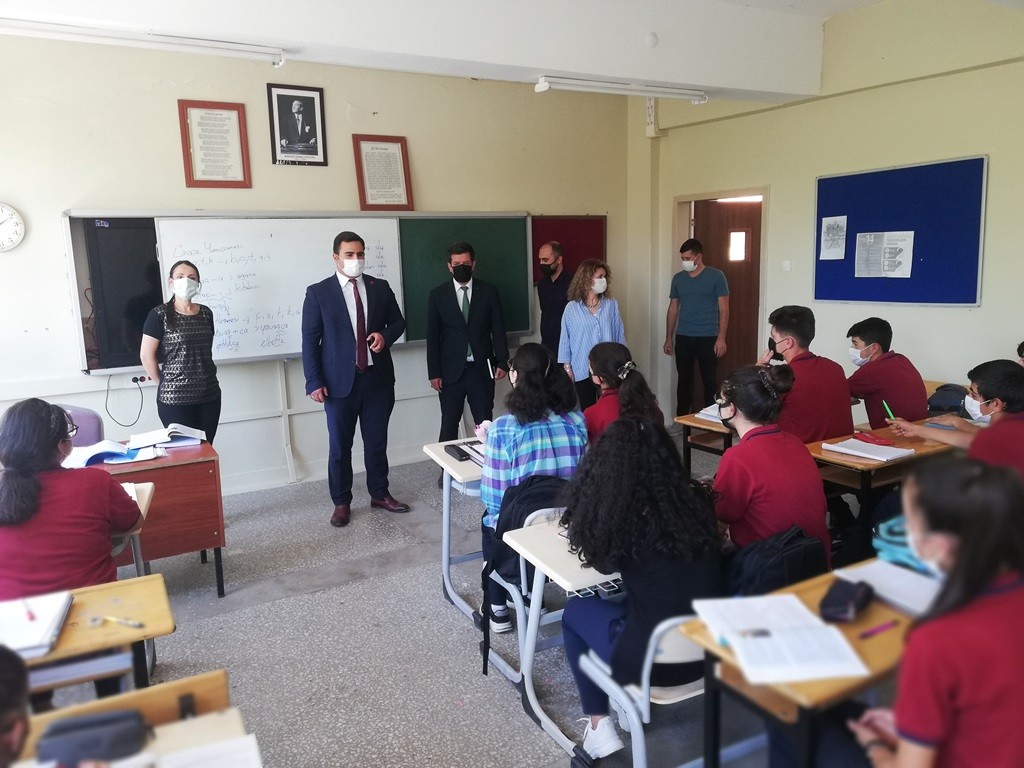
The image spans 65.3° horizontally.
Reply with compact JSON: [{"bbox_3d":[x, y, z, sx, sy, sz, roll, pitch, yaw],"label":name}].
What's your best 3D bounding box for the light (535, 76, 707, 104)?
[{"bbox_3d":[0.730,-1.861,5.108,1.250,0.085,0.120,-6,10,-28],"label":"light"}]

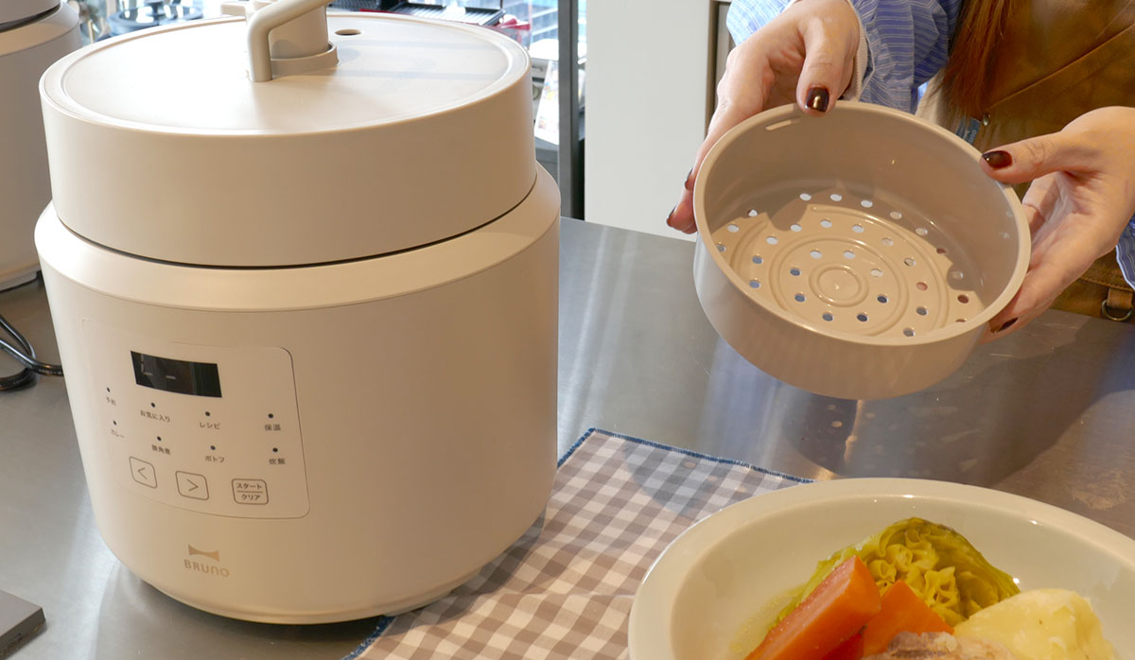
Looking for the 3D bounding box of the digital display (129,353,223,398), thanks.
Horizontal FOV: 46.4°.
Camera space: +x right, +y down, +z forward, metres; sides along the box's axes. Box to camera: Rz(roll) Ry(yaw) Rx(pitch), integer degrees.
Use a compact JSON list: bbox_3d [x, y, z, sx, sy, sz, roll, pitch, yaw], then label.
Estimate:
[{"bbox_3d":[-0.149,0.017,0.506,0.038,0.014,0.005,8,27,17],"label":"digital display"}]

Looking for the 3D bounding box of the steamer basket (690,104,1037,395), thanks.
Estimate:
[{"bbox_3d":[0.140,-0.040,0.654,0.160,0.053,0.160,5,51,0],"label":"steamer basket"}]

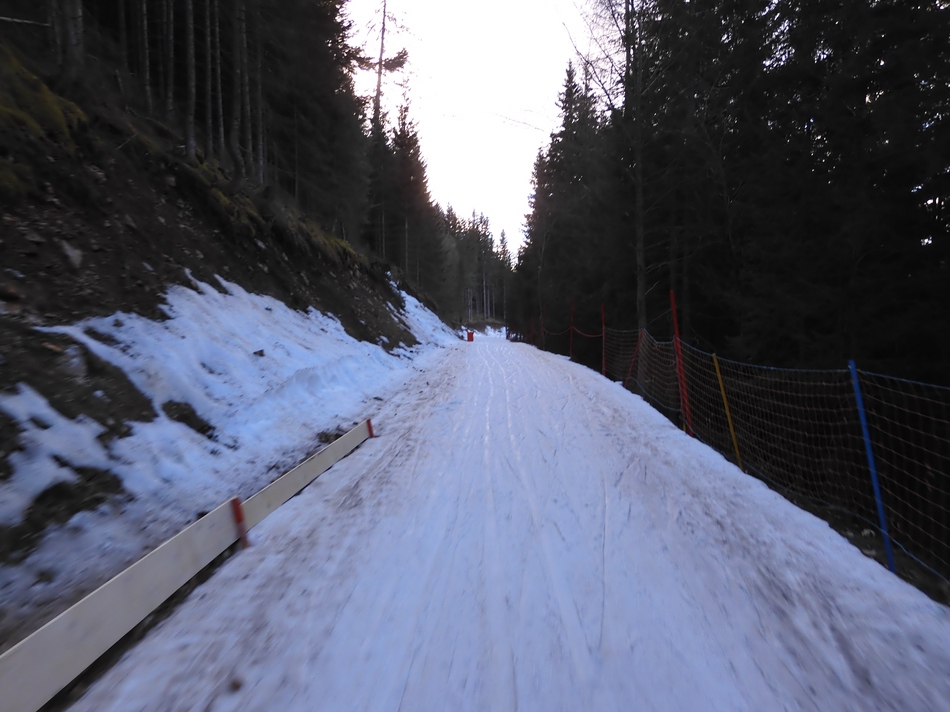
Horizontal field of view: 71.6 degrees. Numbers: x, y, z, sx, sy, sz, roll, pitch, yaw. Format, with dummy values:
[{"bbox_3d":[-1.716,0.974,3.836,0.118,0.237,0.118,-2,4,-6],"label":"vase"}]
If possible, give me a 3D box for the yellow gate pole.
[{"bbox_3d":[2.060,0.471,5.350,0.030,0.989,0.030,-14,2,0],"label":"yellow gate pole"}]

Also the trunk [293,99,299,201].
[{"bbox_3d":[-7.483,-8.636,27.550,0.140,4.238,0.140,-1,1,0],"label":"trunk"}]

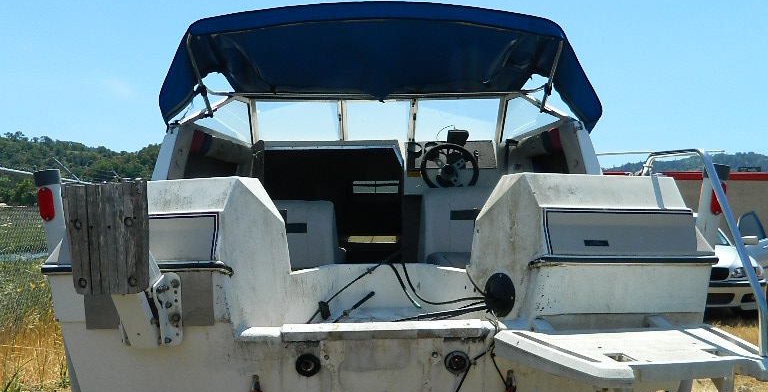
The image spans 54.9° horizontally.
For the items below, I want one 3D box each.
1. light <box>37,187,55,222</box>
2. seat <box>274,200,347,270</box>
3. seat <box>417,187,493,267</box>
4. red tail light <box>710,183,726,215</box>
[{"bbox_3d":[-1.205,0.030,2.640,0.057,0.125,0.025,-7,3,0],"label":"light"},{"bbox_3d":[-0.465,0.360,3.570,0.500,0.700,0.750,0,1,-2],"label":"seat"},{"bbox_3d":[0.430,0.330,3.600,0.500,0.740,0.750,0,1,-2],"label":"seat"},{"bbox_3d":[1.245,0.010,2.750,0.057,0.122,0.025,8,3,-6],"label":"red tail light"}]

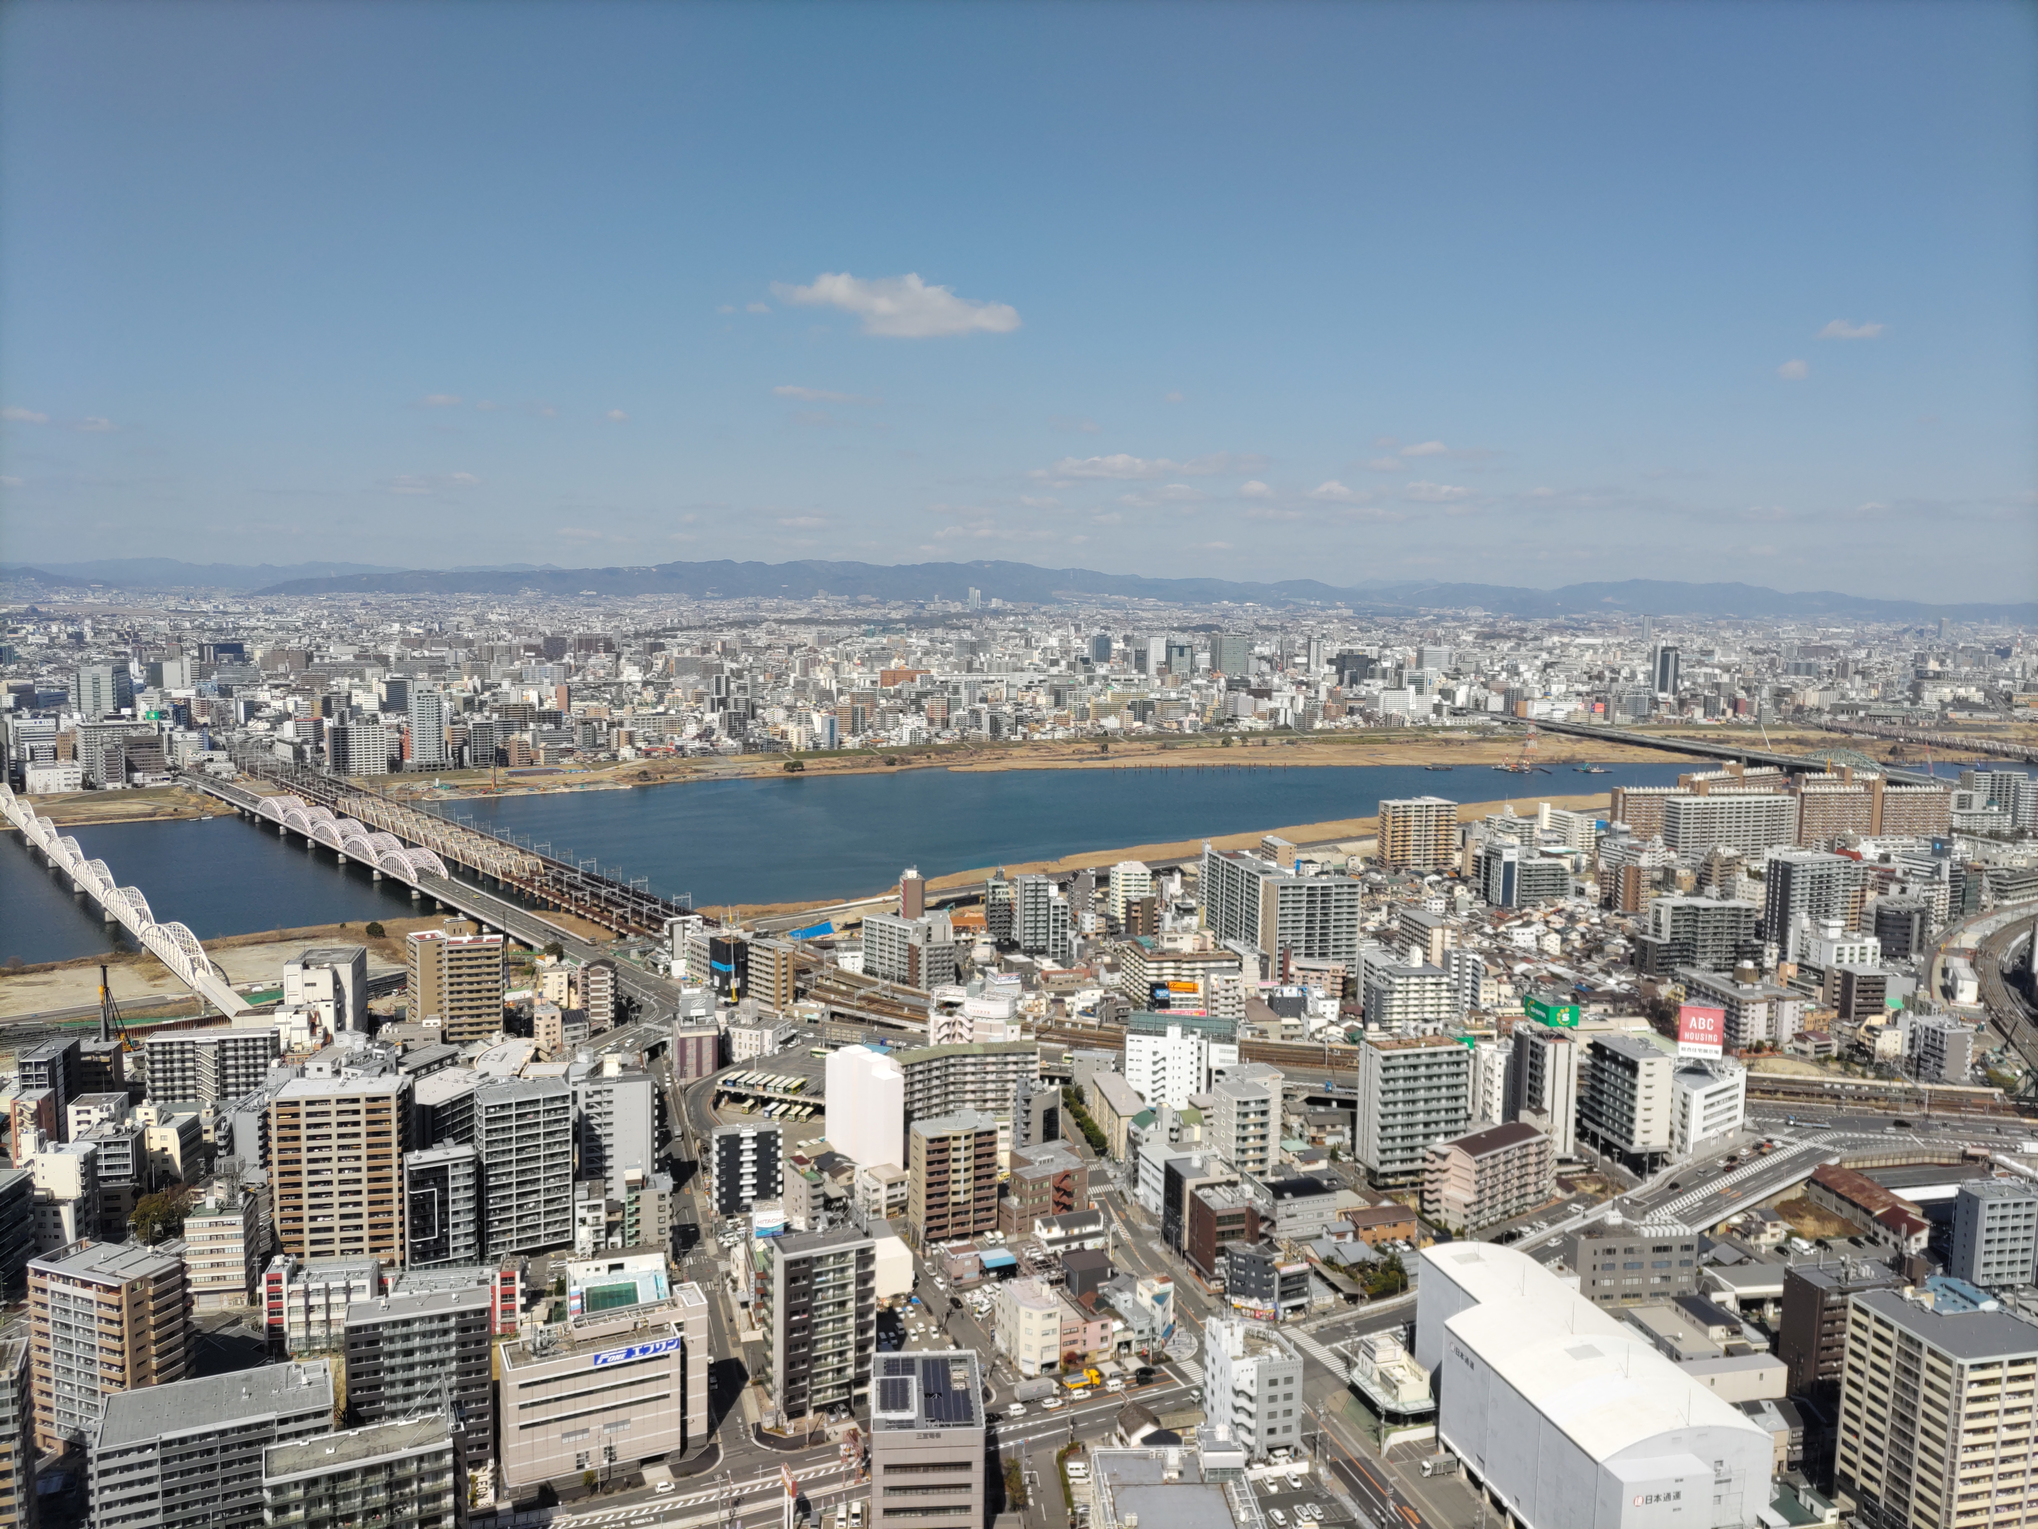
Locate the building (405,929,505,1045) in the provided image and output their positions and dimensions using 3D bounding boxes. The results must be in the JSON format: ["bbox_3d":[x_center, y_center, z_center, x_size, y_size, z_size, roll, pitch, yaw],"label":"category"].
[{"bbox_3d":[-206.550,80.990,561.930,31.610,36.080,24.850,-2,7,-23],"label":"building"}]

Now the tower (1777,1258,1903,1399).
[{"bbox_3d":[175.030,120.360,324.460,21.730,27.000,10.350,0,6,-12],"label":"tower"}]

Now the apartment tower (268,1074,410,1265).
[{"bbox_3d":[-165.340,100.990,376.180,28.580,44.920,14.510,0,6,-11],"label":"apartment tower"}]

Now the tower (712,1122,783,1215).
[{"bbox_3d":[-75.280,111.410,422.340,18.400,23.000,7.800,-1,7,-17],"label":"tower"}]

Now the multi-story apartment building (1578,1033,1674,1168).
[{"bbox_3d":[183.480,101.650,462.110,10.350,34.500,25.170,-1,6,-13],"label":"multi-story apartment building"}]

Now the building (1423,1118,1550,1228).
[{"bbox_3d":[129.530,111.620,421.650,36.440,22.000,14.910,-4,8,-36],"label":"building"}]

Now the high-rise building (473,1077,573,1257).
[{"bbox_3d":[-122.460,100.550,380.000,20.210,40.180,12.720,-2,7,-28],"label":"high-rise building"}]

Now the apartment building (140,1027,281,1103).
[{"bbox_3d":[-256.780,98.750,489.540,36.400,26.500,10.500,0,6,-12],"label":"apartment building"}]

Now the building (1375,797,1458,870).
[{"bbox_3d":[249.700,44.140,959.530,42.280,42.500,19.970,0,6,-8],"label":"building"}]

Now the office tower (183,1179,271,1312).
[{"bbox_3d":[-189.080,114.600,364.550,12.500,25.000,13.800,0,6,-14],"label":"office tower"}]

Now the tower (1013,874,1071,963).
[{"bbox_3d":[10.430,70.160,698.870,18.190,34.610,27.830,-1,7,-13],"label":"tower"}]

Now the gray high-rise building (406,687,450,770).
[{"bbox_3d":[-528.980,-29.990,1370.940,27.220,76.100,23.570,-3,7,-33],"label":"gray high-rise building"}]

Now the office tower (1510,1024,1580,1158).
[{"bbox_3d":[158.740,100.160,463.540,10.090,36.460,16.970,-1,6,-16],"label":"office tower"}]

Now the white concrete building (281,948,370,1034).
[{"bbox_3d":[-248.040,87.360,550.890,22.300,36.000,29.000,0,6,-10],"label":"white concrete building"}]

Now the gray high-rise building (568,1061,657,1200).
[{"bbox_3d":[-101.690,99.590,389.270,18.170,40.720,7.380,0,6,-6],"label":"gray high-rise building"}]

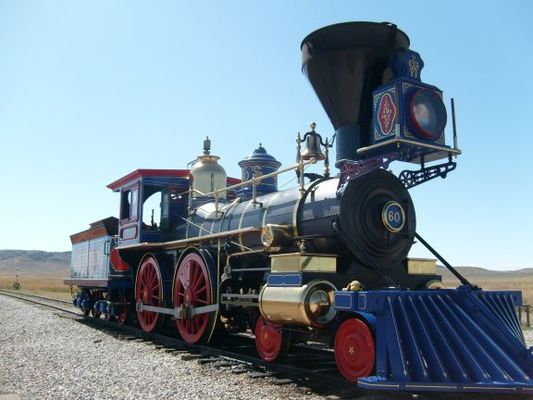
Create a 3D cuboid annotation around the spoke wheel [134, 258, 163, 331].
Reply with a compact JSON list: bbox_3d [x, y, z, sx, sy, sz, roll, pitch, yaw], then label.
[{"bbox_3d":[-2.395,1.941,11.149,0.170,1.530,1.530,6,-10,-31],"label":"spoke wheel"}]

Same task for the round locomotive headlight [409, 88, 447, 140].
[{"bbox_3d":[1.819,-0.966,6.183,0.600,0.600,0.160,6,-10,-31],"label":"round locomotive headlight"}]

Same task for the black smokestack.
[{"bbox_3d":[1.209,-1.264,7.271,1.465,1.680,1.465,0,-8,0],"label":"black smokestack"}]

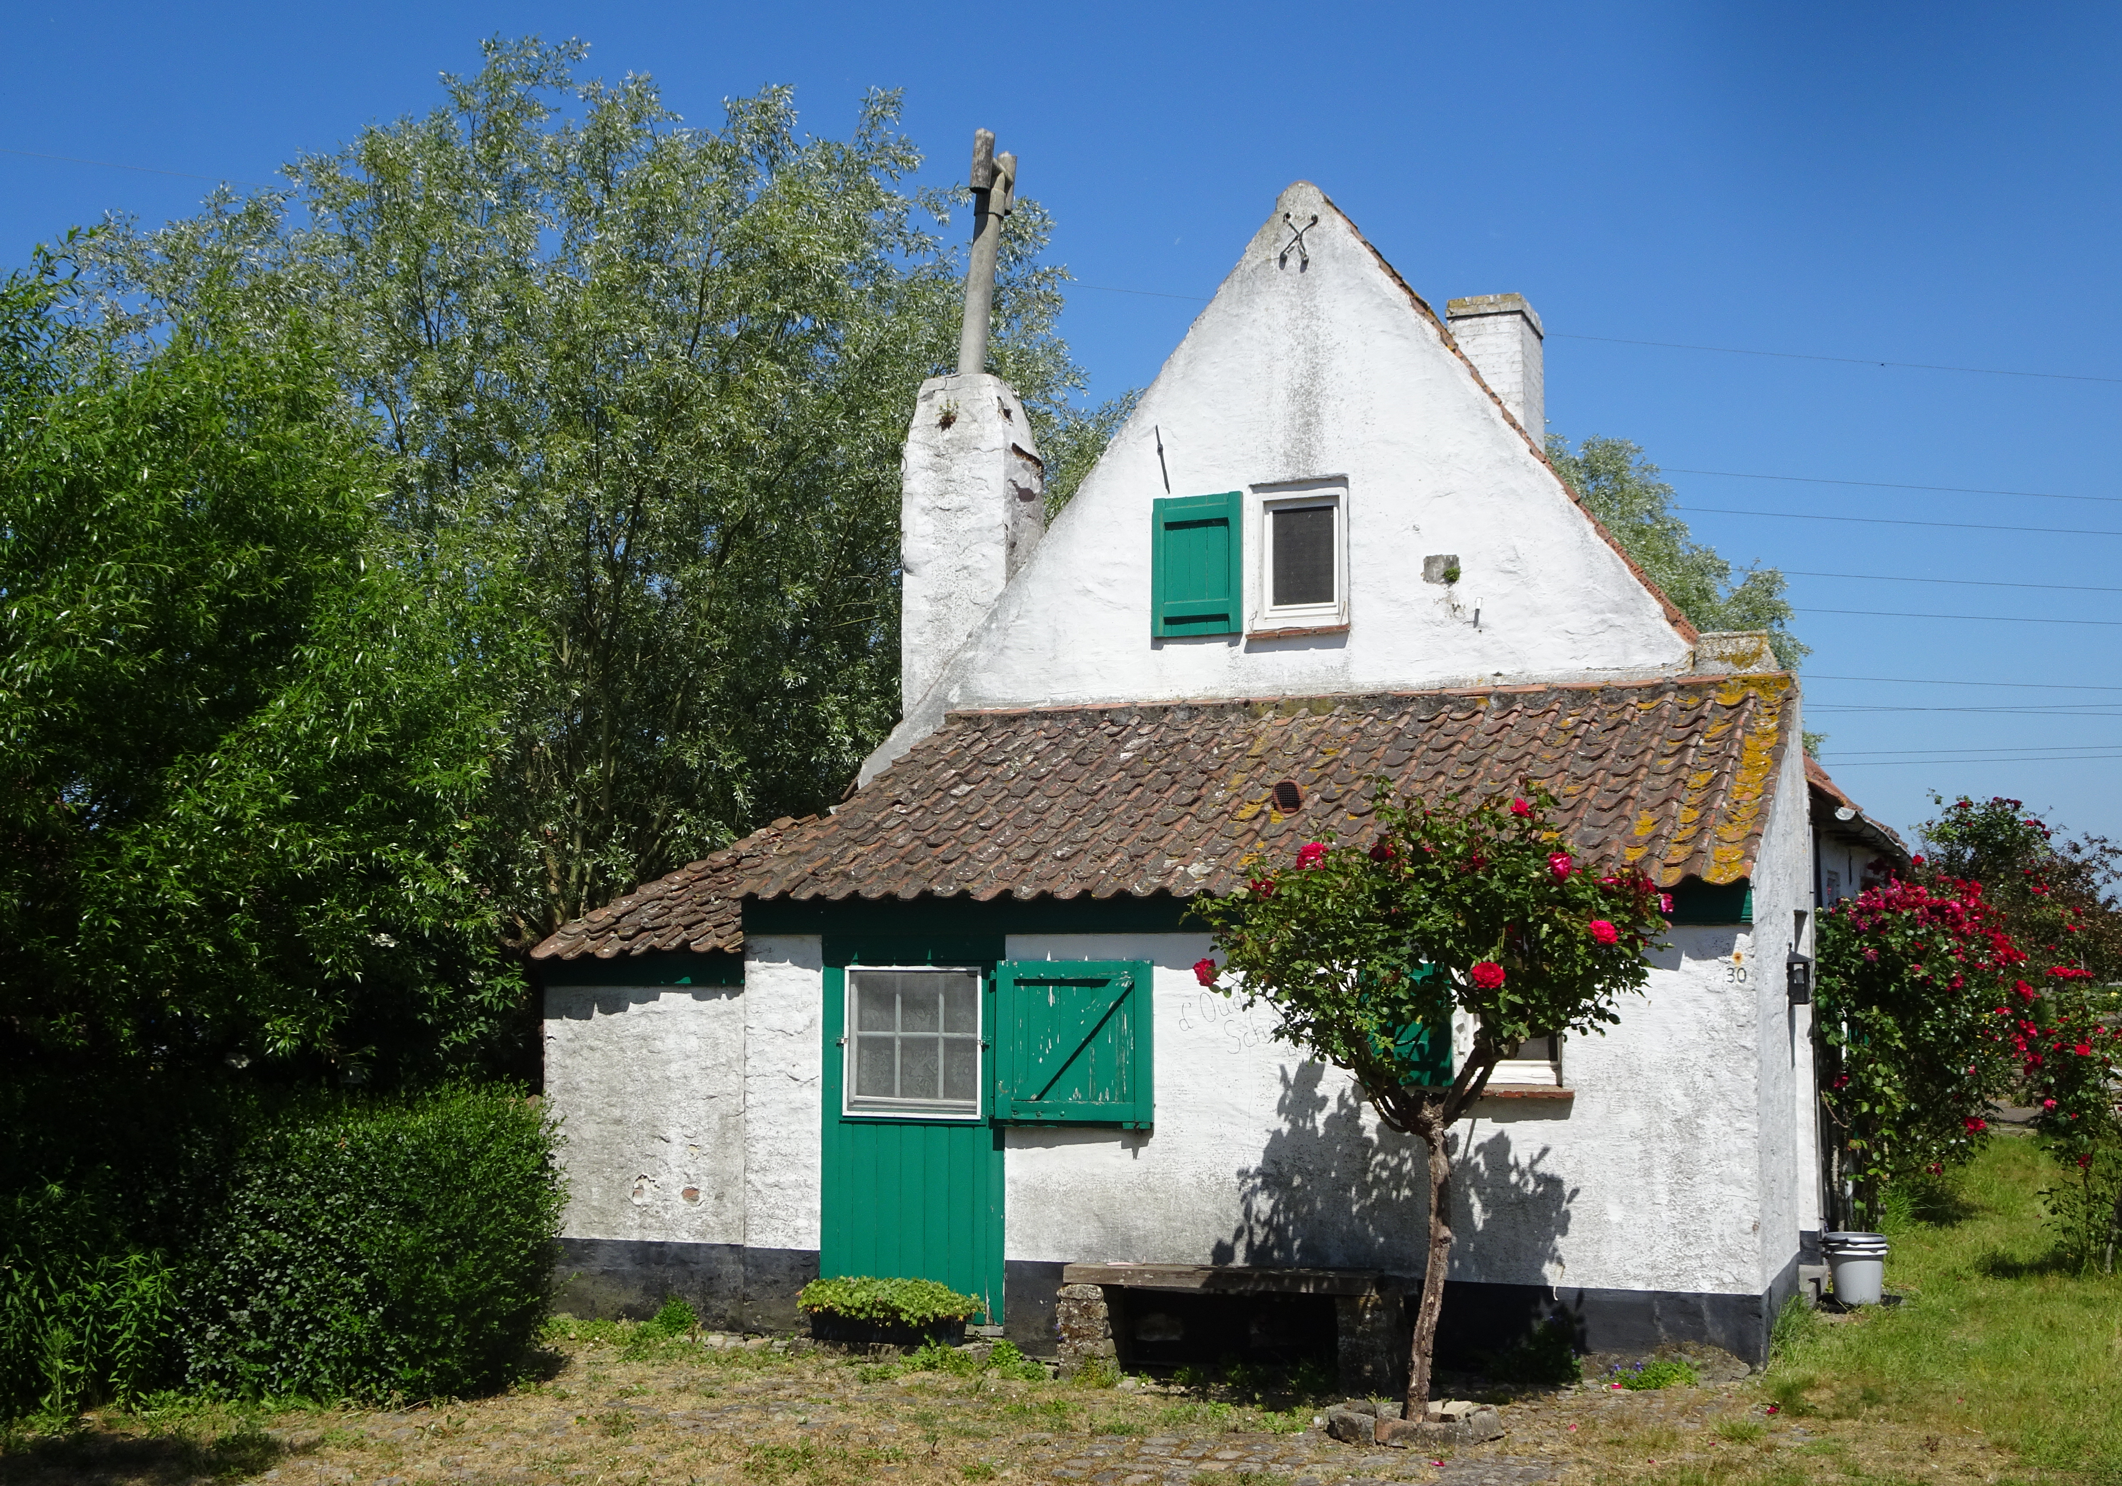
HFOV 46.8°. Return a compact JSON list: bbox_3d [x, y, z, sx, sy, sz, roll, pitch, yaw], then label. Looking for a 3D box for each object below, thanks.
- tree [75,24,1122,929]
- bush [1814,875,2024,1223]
[{"bbox_3d":[-3.493,-0.949,18.000,7.500,8.766,7.000,1,-6,-11],"label":"tree"},{"bbox_3d":[5.640,2.009,16.000,1.400,2.297,1.500,-2,-6,19],"label":"bush"}]

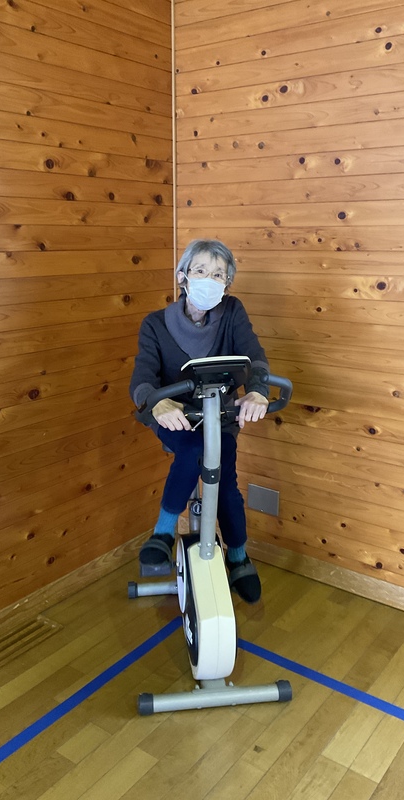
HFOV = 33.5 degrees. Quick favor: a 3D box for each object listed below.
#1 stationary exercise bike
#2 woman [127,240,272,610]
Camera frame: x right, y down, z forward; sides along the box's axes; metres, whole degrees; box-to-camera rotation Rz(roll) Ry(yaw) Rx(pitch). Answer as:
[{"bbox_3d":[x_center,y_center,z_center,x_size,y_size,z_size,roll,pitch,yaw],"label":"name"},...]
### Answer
[{"bbox_3d":[-0.006,0.345,2.338,0.486,1.105,0.793,-2,14,-8],"label":"stationary exercise bike"},{"bbox_3d":[-0.008,0.110,2.300,0.451,1.303,0.565,-2,14,-8],"label":"woman"}]

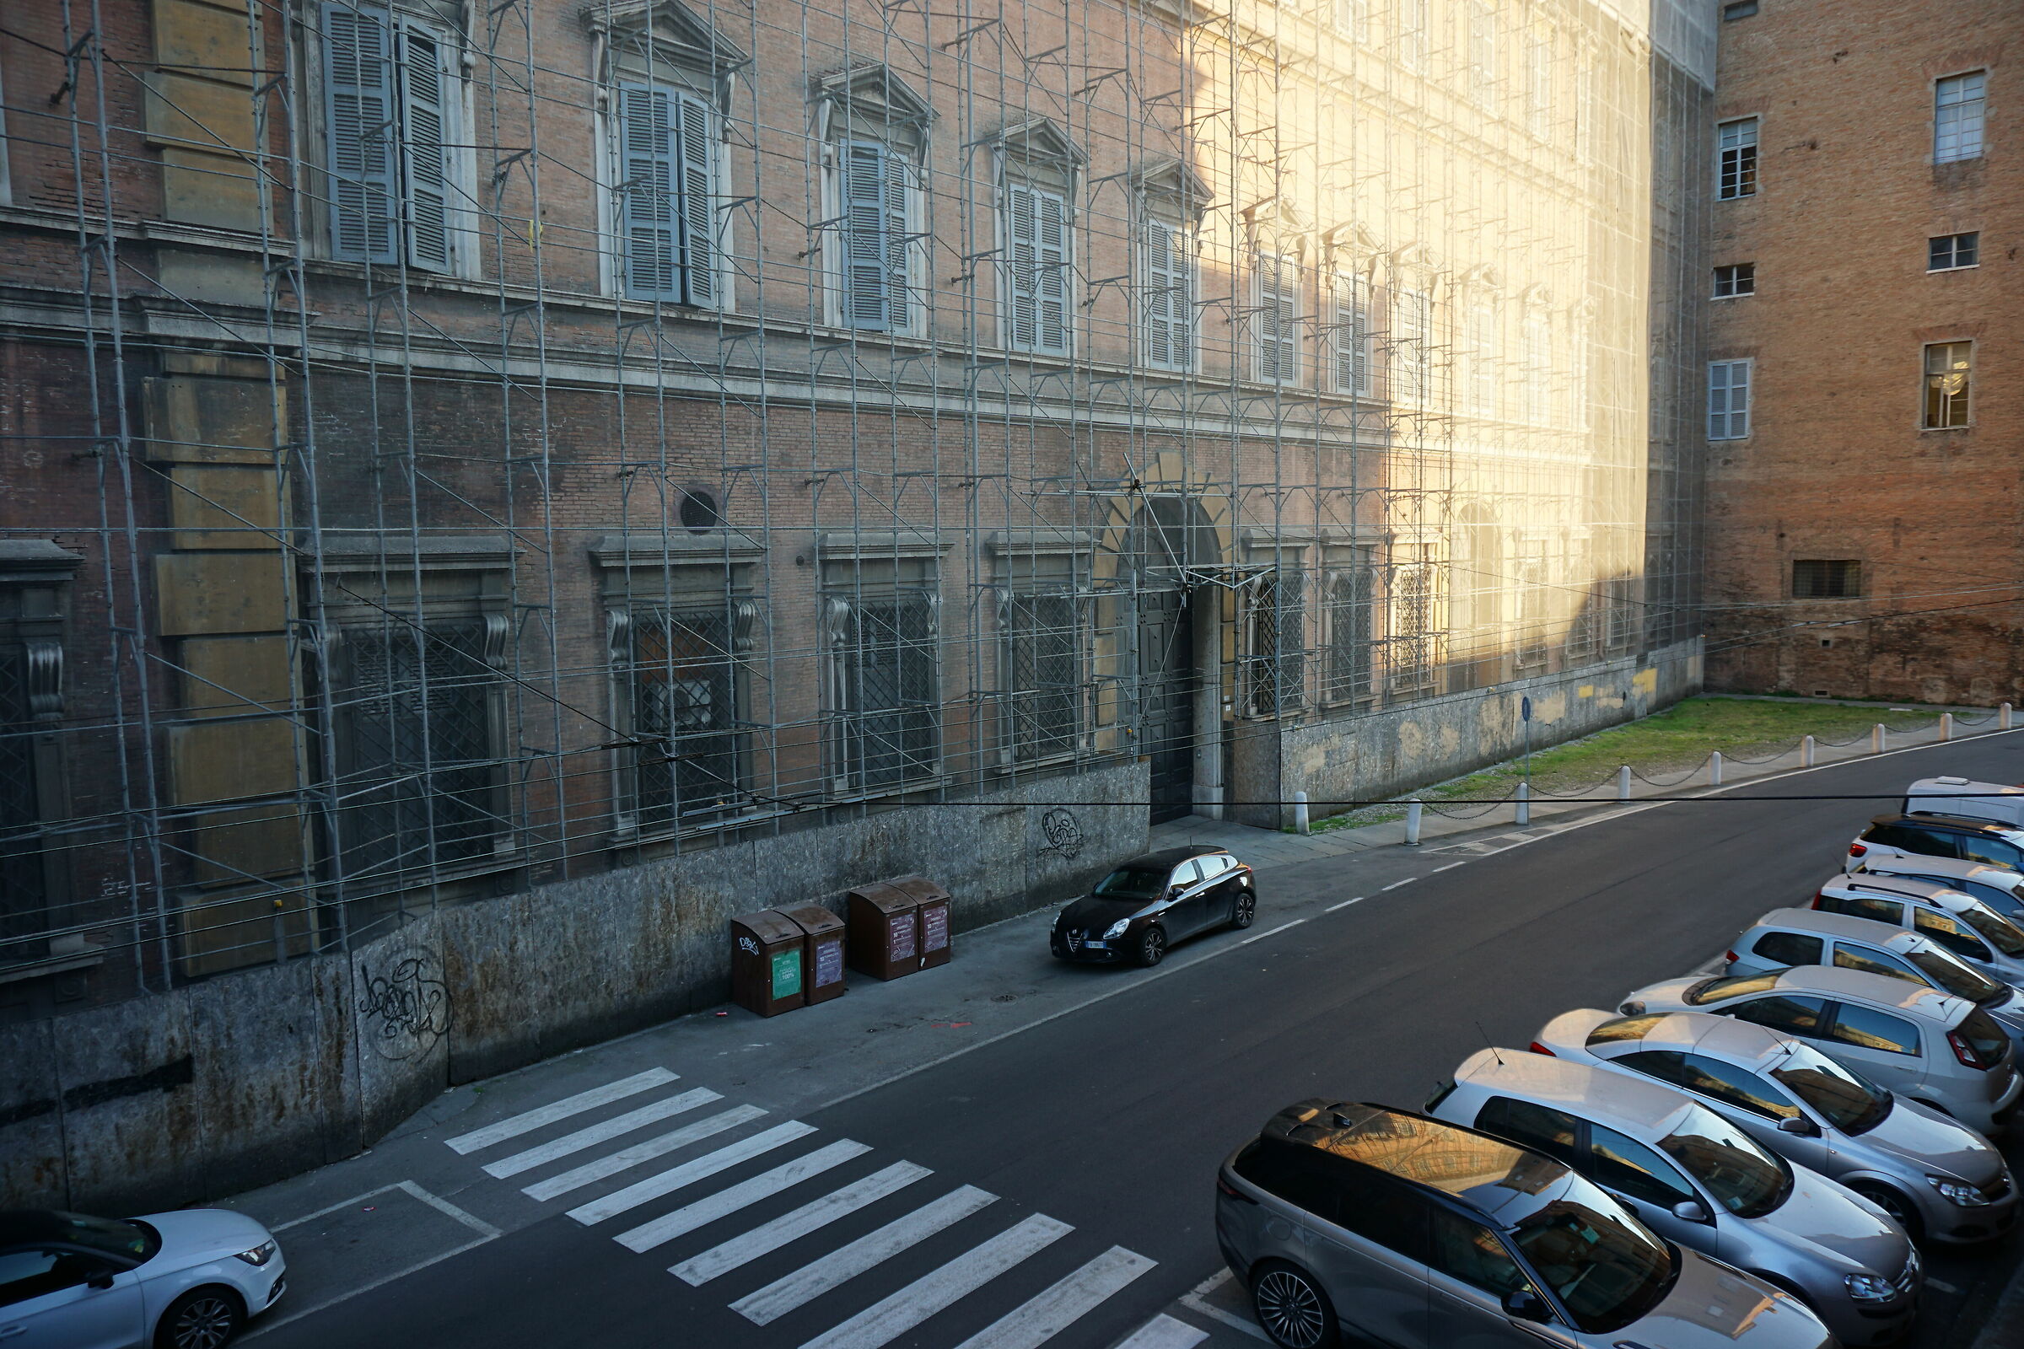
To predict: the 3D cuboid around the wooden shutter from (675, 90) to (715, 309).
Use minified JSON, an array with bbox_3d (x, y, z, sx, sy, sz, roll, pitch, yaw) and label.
[{"bbox_3d":[-4.906,-7.380,21.157,0.050,3.200,0.810,1,6,18],"label":"wooden shutter"}]

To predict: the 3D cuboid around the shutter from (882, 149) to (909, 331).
[{"bbox_3d":[-2.084,-7.732,24.321,0.050,3.200,0.800,2,6,33],"label":"shutter"}]

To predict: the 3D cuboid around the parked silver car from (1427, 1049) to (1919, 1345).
[{"bbox_3d":[5.713,4.602,12.165,1.760,1.485,4.204,-6,8,-44],"label":"parked silver car"}]

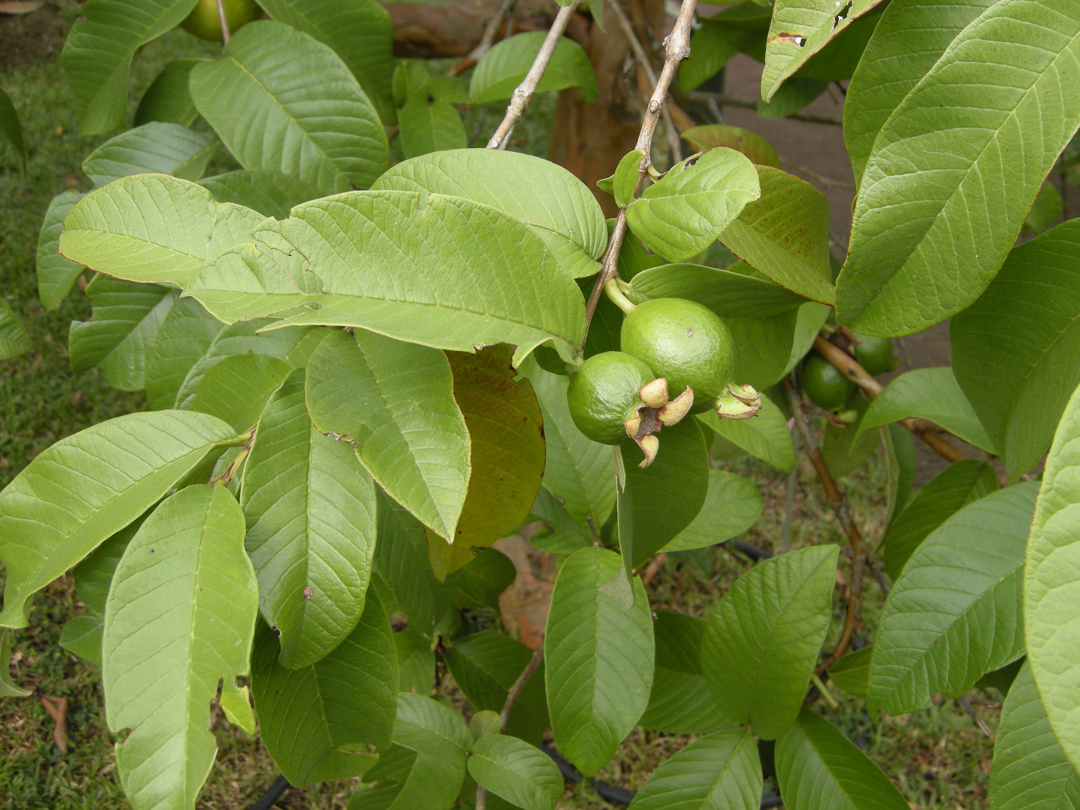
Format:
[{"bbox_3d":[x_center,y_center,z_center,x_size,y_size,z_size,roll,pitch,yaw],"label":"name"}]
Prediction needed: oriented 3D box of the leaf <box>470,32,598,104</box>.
[{"bbox_3d":[-0.005,-0.258,0.840,0.100,0.030,0.055,-2,53,-1],"label":"leaf"}]

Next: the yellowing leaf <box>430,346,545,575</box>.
[{"bbox_3d":[-0.023,0.023,0.500,0.054,0.112,0.025,11,6,-6],"label":"yellowing leaf"}]

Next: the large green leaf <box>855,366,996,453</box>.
[{"bbox_3d":[0.214,0.004,0.600,0.082,0.035,0.050,-9,49,0],"label":"large green leaf"}]

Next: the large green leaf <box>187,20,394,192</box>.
[{"bbox_3d":[-0.121,-0.137,0.524,0.066,0.016,0.117,-38,74,-24],"label":"large green leaf"}]

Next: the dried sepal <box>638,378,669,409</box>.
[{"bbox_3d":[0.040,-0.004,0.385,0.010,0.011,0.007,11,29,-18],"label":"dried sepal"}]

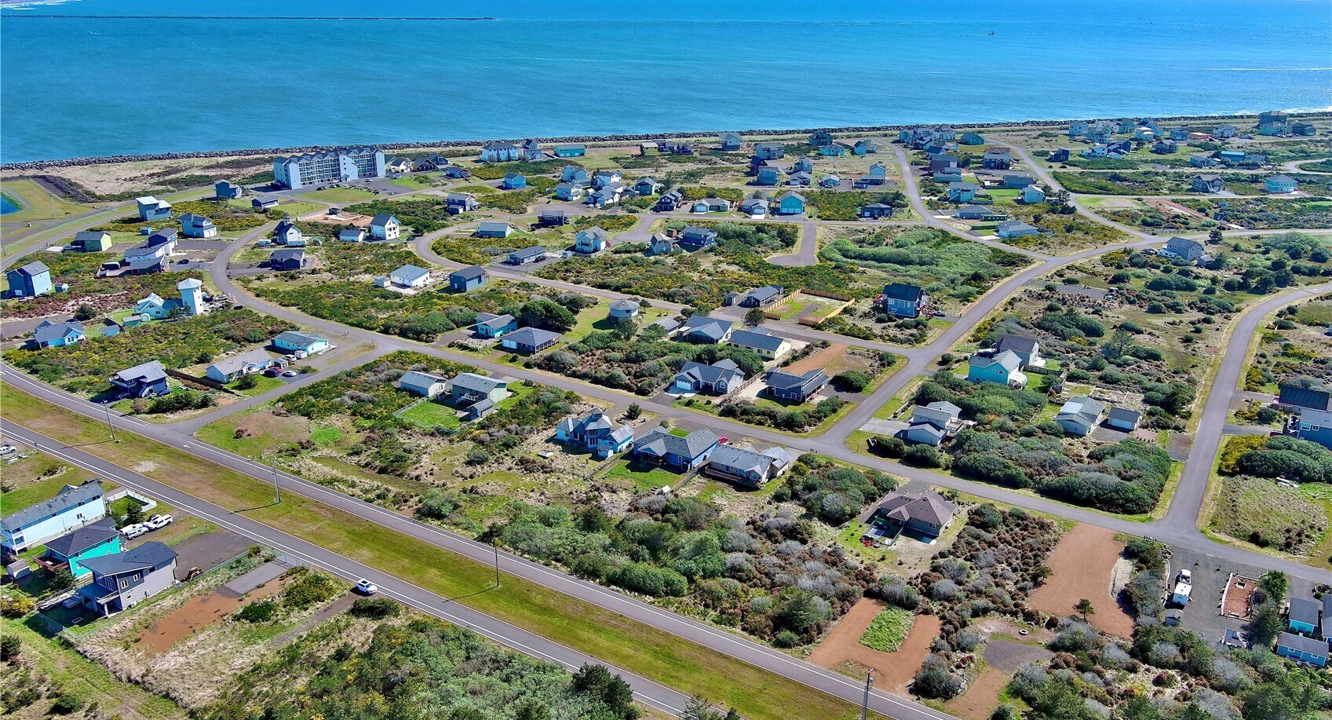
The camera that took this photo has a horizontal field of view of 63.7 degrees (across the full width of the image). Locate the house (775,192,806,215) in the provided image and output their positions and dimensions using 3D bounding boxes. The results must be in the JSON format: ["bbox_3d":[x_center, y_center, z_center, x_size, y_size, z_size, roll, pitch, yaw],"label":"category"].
[{"bbox_3d":[63.570,-79.140,540.810,12.200,8.700,11.500,2,20,6],"label":"house"}]

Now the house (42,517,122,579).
[{"bbox_3d":[-122.906,39.147,228.962,9.500,7.300,14.800,12,23,30],"label":"house"}]

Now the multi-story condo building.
[{"bbox_3d":[-207.480,-119.910,666.450,17.000,17.000,66.500,17,25,38],"label":"multi-story condo building"}]

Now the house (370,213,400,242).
[{"bbox_3d":[-137.440,-65.100,523.520,10.700,10.300,9.200,11,22,28],"label":"house"}]

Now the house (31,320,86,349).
[{"bbox_3d":[-207.281,-9.455,366.775,15.100,5.500,18.000,-14,24,-35],"label":"house"}]

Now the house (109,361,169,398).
[{"bbox_3d":[-159.280,6.580,325.700,10.800,7.500,12.800,11,22,28],"label":"house"}]

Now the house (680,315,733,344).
[{"bbox_3d":[13.750,-10.240,350.700,16.000,5.200,16.300,12,22,29],"label":"house"}]

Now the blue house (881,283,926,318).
[{"bbox_3d":[84.320,-21.650,378.960,14.000,8.700,11.300,11,22,28],"label":"blue house"}]

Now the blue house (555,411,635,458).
[{"bbox_3d":[-18.310,16.160,269.170,19.000,9.500,11.200,12,23,30],"label":"blue house"}]

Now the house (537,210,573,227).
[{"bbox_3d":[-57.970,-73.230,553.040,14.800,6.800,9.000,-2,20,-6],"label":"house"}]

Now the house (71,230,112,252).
[{"bbox_3d":[-261.332,-54.416,488.776,13.400,7.800,11.500,-1,20,-4],"label":"house"}]

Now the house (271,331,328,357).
[{"bbox_3d":[-121.644,-6.068,360.869,16.200,4.100,10.000,12,23,29],"label":"house"}]

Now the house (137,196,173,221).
[{"bbox_3d":[-267.900,-79.430,561.690,12.800,10.200,10.000,-17,26,-40],"label":"house"}]

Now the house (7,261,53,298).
[{"bbox_3d":[-240.410,-30.400,405.180,11.100,10.200,10.500,3,20,7],"label":"house"}]

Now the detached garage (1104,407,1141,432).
[{"bbox_3d":[129.550,16.330,302.382,7.500,4.100,6.600,13,23,31],"label":"detached garage"}]

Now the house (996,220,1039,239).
[{"bbox_3d":[172.330,-64.281,527.226,20.100,5.800,12.100,-7,21,-20],"label":"house"}]

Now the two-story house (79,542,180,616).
[{"bbox_3d":[-107.974,42.769,216.210,10.300,9.200,16.700,12,23,30],"label":"two-story house"}]

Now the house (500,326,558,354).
[{"bbox_3d":[-45.371,-8.144,365.977,15.000,5.500,16.400,12,23,29],"label":"house"}]

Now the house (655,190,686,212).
[{"bbox_3d":[2.240,-87.560,591.880,11.000,8.500,16.000,3,20,8],"label":"house"}]

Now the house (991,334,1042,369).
[{"bbox_3d":[111.030,-3.520,338.540,11.500,7.600,10.300,13,23,31],"label":"house"}]

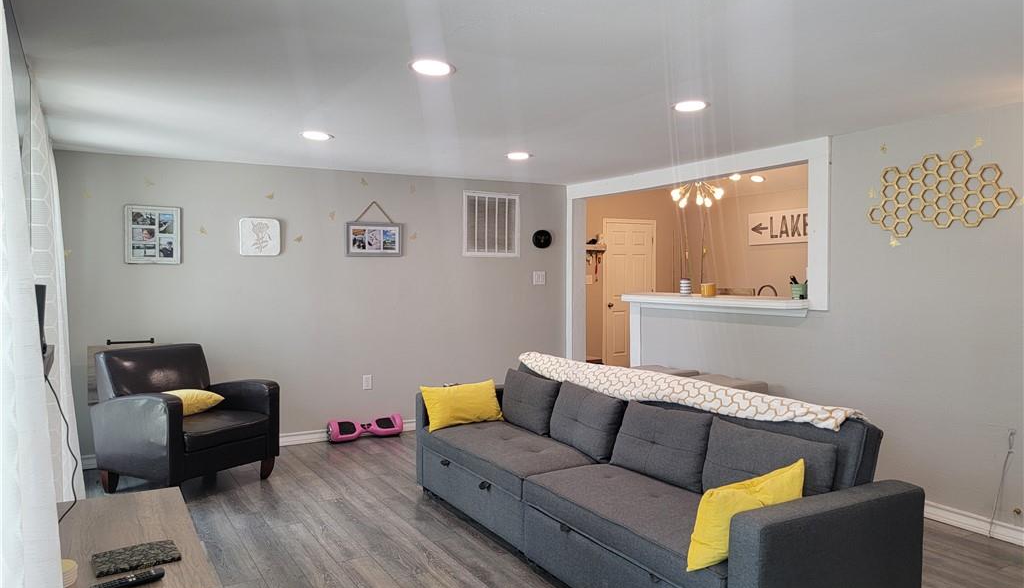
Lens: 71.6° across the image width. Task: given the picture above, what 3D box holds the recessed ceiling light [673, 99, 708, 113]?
[{"bbox_3d":[0.888,-0.926,3.534,0.180,0.030,0.180,-1,2,-30],"label":"recessed ceiling light"}]

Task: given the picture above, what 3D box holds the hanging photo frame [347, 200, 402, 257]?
[{"bbox_3d":[-1.122,-0.537,5.856,0.475,0.445,0.030,-1,2,-30],"label":"hanging photo frame"}]

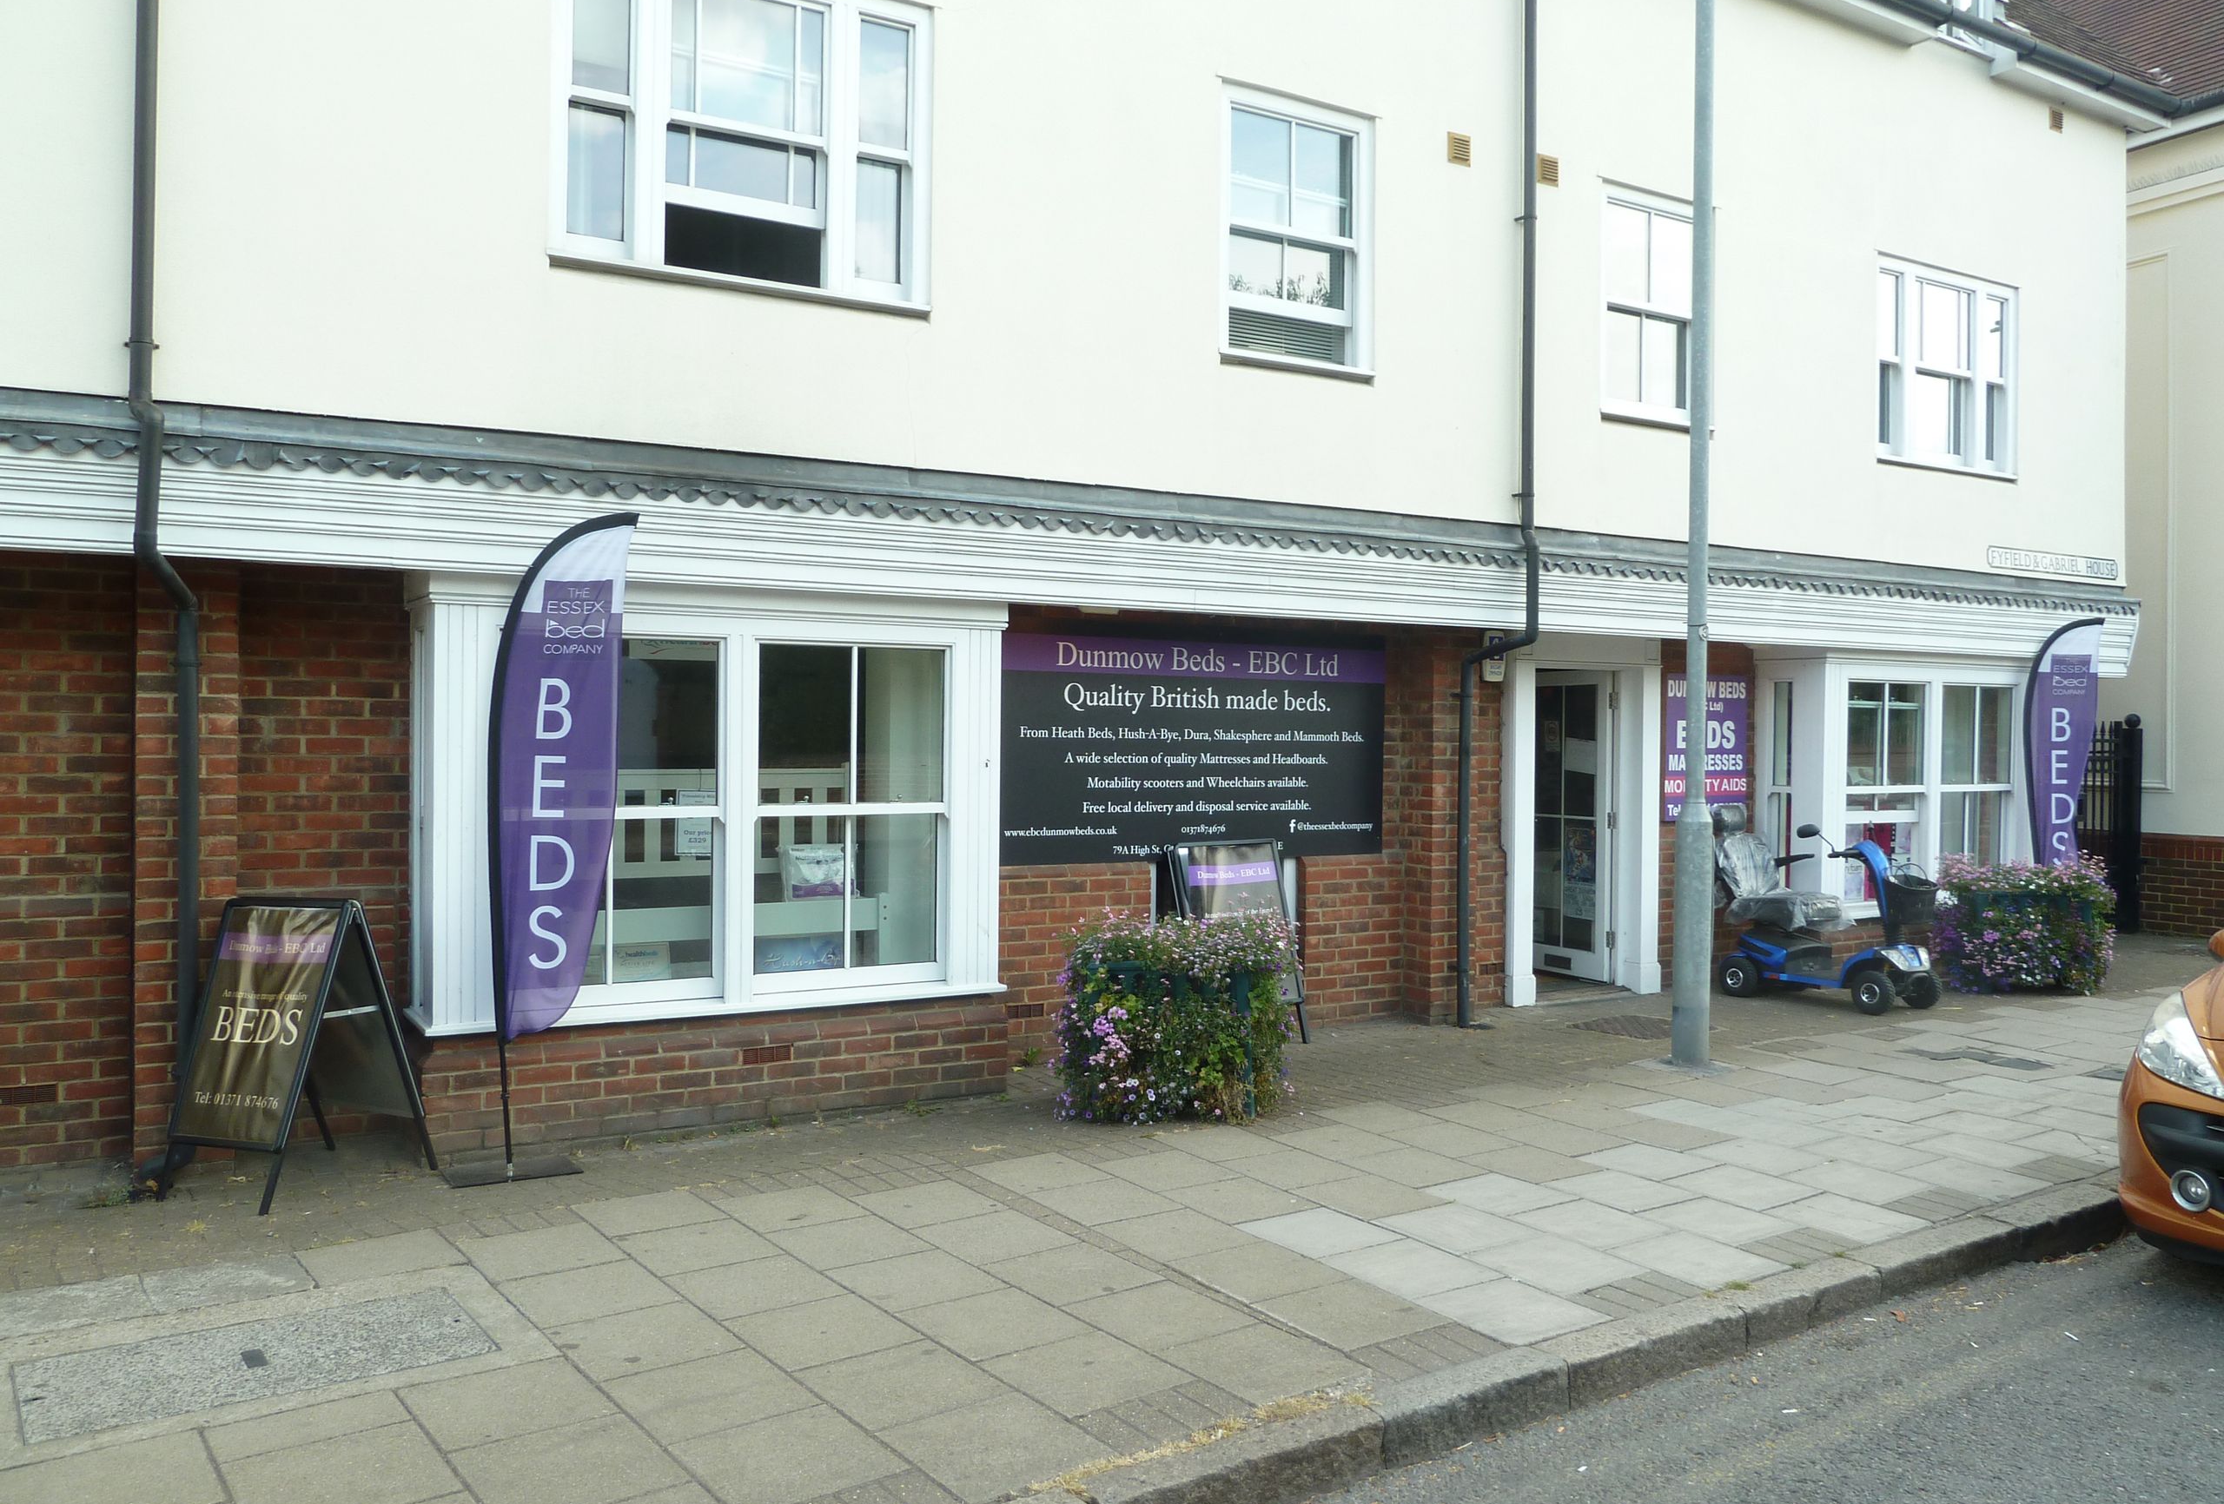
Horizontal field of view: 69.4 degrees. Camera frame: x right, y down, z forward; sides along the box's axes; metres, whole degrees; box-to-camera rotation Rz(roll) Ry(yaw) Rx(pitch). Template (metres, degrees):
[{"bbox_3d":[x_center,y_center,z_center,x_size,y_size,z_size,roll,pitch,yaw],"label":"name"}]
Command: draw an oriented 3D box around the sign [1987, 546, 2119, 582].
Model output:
[{"bbox_3d":[6.575,-1.312,11.200,1.580,0.150,0.025,0,1,-29],"label":"sign"}]

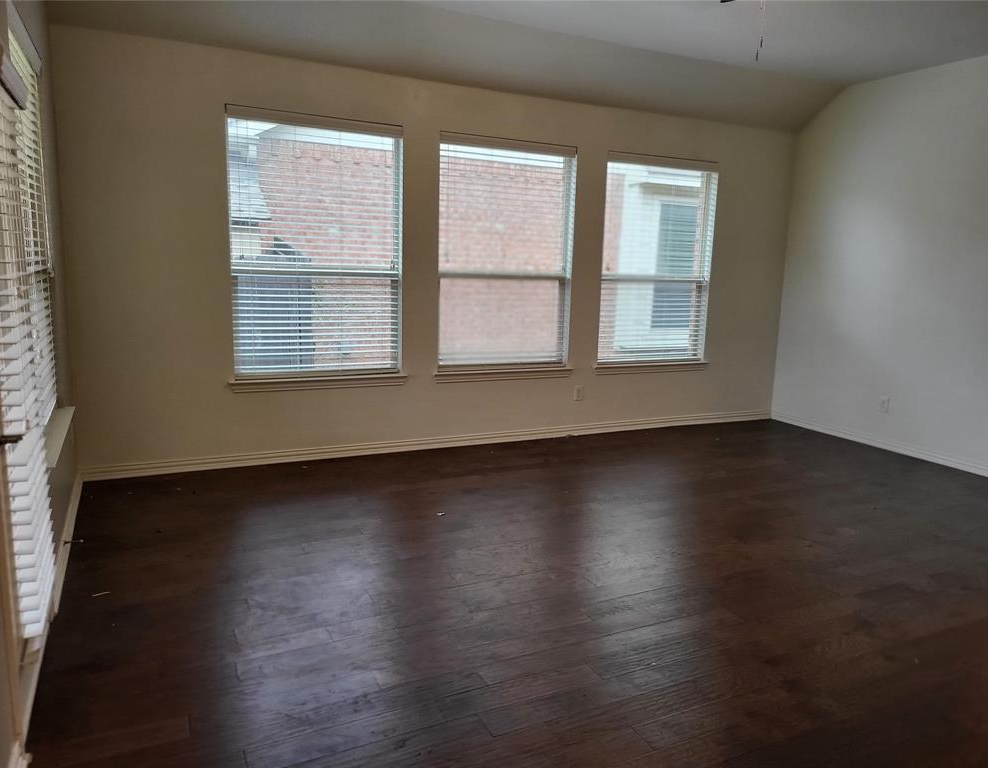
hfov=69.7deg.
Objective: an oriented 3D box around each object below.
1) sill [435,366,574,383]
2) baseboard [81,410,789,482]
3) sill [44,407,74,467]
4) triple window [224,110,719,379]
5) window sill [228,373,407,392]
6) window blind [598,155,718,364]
[{"bbox_3d":[0.081,-0.080,5.740,1.250,0.084,0.125,-3,10,-27],"label":"sill"},{"bbox_3d":[0.101,0.434,5.803,6.035,0.088,0.020,-3,10,-27],"label":"baseboard"},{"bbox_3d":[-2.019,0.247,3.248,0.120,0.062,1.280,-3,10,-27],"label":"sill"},{"bbox_3d":[0.118,-1.000,5.620,4.168,1.775,0.100,-3,10,-27],"label":"triple window"},{"bbox_3d":[-1.233,-0.013,5.077,1.257,0.084,0.125,-3,10,-27],"label":"window sill"},{"bbox_3d":[1.450,-1.066,6.284,1.200,1.755,0.065,-3,10,-27],"label":"window blind"}]

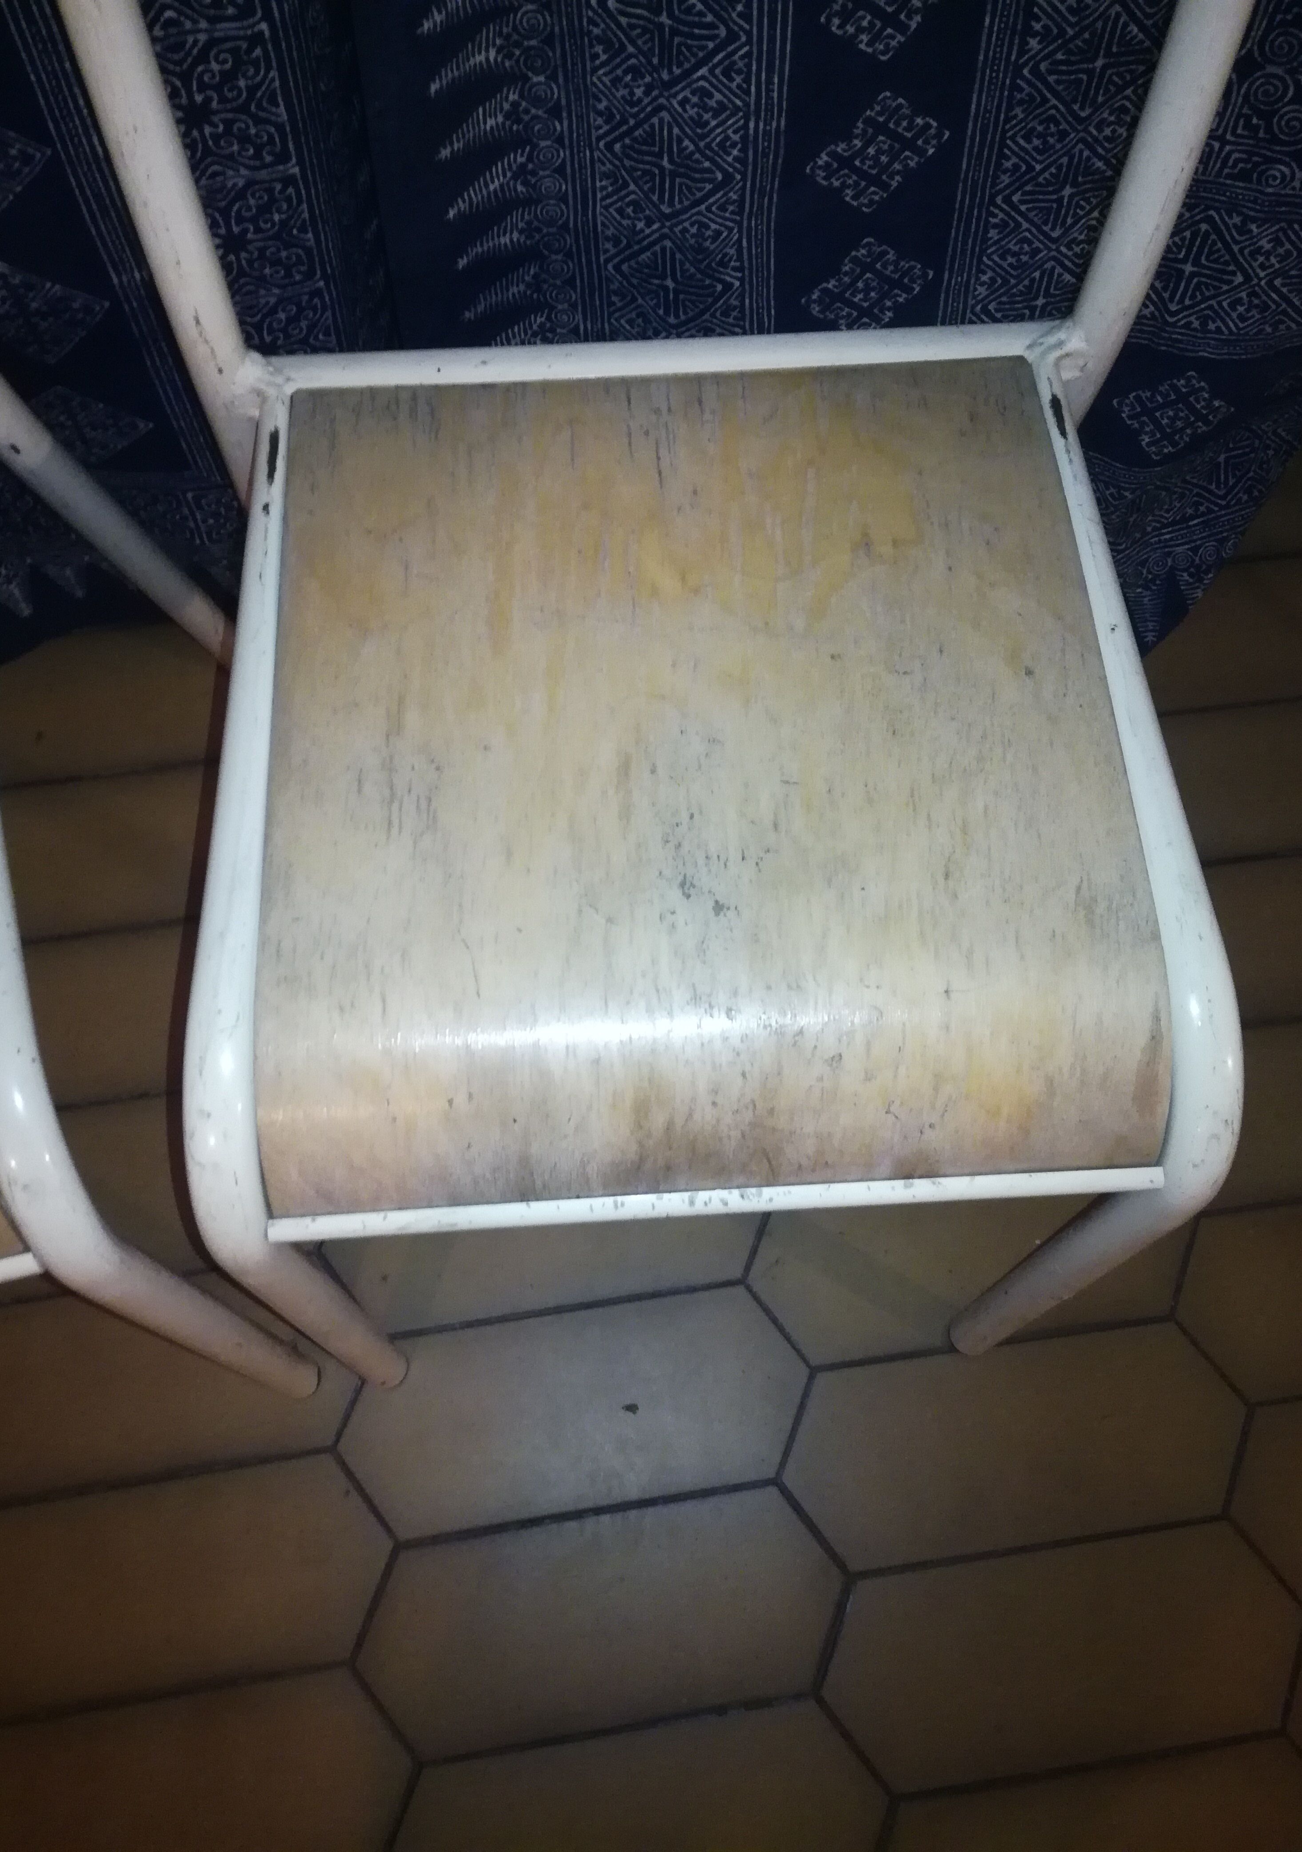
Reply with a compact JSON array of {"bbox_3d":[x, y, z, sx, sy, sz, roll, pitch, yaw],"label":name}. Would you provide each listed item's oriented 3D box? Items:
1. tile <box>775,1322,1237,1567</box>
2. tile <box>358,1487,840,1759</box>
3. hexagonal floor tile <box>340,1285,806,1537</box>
[{"bbox_3d":[0.234,0.331,0.924,0.302,0.010,0.116,-8,71,-4],"label":"tile"},{"bbox_3d":[-0.029,0.425,0.886,0.302,0.010,0.116,-8,71,-4],"label":"tile"},{"bbox_3d":[-0.047,0.310,0.925,0.302,0.010,0.116,-8,71,-4],"label":"hexagonal floor tile"}]

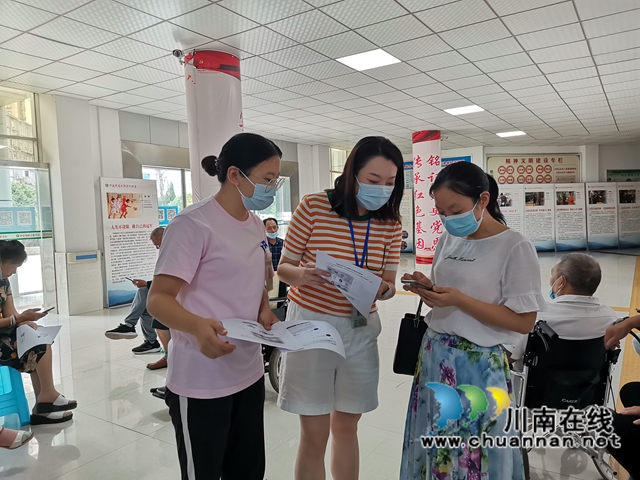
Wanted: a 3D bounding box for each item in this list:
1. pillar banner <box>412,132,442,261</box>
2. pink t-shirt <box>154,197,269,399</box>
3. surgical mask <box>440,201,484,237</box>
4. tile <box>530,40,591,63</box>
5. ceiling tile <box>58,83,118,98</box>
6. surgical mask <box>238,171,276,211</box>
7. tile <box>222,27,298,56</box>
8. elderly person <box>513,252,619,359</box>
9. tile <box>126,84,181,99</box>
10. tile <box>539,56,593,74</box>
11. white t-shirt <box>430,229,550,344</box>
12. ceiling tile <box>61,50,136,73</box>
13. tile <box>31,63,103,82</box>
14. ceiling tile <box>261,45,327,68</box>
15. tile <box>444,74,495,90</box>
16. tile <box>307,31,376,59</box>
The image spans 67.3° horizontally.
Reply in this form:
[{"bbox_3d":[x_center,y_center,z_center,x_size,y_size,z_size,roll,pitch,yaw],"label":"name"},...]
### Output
[{"bbox_3d":[2.391,-0.918,10.598,0.630,2.851,0.600,-1,3,18],"label":"pillar banner"},{"bbox_3d":[-0.307,0.135,1.482,0.300,0.620,0.460,0,4,29],"label":"pink t-shirt"},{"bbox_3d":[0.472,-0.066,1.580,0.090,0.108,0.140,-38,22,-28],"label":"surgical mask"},{"bbox_3d":[2.716,-2.128,5.455,0.600,0.020,0.600,1,4,34],"label":"tile"},{"bbox_3d":[-3.101,-1.996,6.460,0.600,0.030,0.600,0,4,34],"label":"ceiling tile"},{"bbox_3d":[-0.200,-0.162,1.540,0.110,0.105,0.135,21,10,16],"label":"surgical mask"},{"bbox_3d":[-0.611,-1.990,4.797,0.600,0.020,0.600,1,4,34],"label":"tile"},{"bbox_3d":[1.140,0.578,2.470,0.540,1.080,0.820,-2,3,-3],"label":"elderly person"},{"bbox_3d":[-2.270,-2.042,6.627,0.600,0.020,0.600,0,4,34],"label":"tile"},{"bbox_3d":[3.068,-2.170,5.988,0.600,0.020,0.600,0,4,34],"label":"tile"},{"bbox_3d":[0.528,0.119,1.569,0.290,0.420,0.460,-4,4,-37],"label":"white t-shirt"},{"bbox_3d":[-2.435,-1.963,5.292,0.600,0.020,0.600,0,4,34],"label":"ceiling tile"},{"bbox_3d":[-2.939,-1.968,5.633,0.600,0.020,0.600,1,4,34],"label":"tile"},{"bbox_3d":[-0.272,-2.023,5.295,0.600,0.030,0.600,0,4,34],"label":"ceiling tile"},{"bbox_3d":[2.051,-2.175,6.619,0.600,0.020,0.600,1,4,34],"label":"tile"},{"bbox_3d":[0.225,-2.027,4.974,0.600,0.020,0.600,0,4,34],"label":"tile"}]

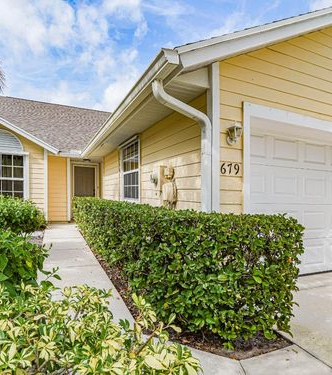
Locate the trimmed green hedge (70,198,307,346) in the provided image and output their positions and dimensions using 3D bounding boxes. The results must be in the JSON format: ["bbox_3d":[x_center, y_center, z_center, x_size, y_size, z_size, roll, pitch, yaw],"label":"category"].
[{"bbox_3d":[-0.918,0.788,5.250,1.050,1.040,7.400,2,-2,-24],"label":"trimmed green hedge"}]

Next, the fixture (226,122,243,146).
[{"bbox_3d":[0.769,-0.594,2.912,0.125,0.260,0.150,2,-2,-23],"label":"fixture"}]

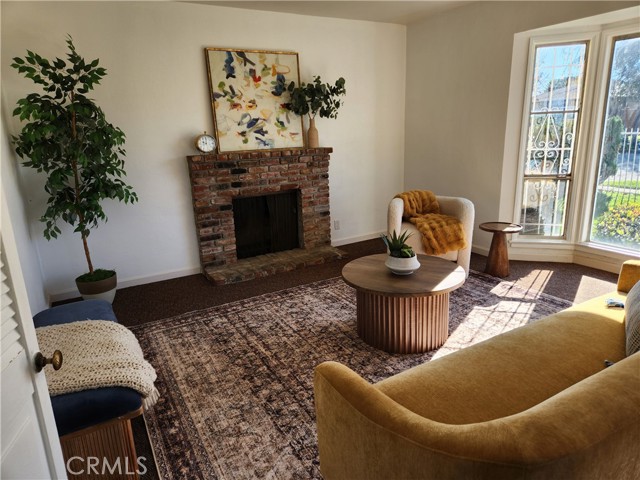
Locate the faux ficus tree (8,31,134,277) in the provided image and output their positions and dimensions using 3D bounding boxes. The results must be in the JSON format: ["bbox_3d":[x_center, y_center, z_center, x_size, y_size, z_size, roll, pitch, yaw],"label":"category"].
[{"bbox_3d":[-1.828,-0.582,3.298,0.680,1.840,0.620,-10,17,-28],"label":"faux ficus tree"}]

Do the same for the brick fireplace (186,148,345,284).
[{"bbox_3d":[-0.453,-0.299,4.340,1.535,1.158,0.449,-10,17,-28],"label":"brick fireplace"}]

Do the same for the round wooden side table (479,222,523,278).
[{"bbox_3d":[1.643,0.099,3.898,0.370,0.448,0.370,-10,17,-28],"label":"round wooden side table"}]

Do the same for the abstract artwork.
[{"bbox_3d":[-0.602,-1.349,4.172,0.935,0.935,0.035,-10,12,-28],"label":"abstract artwork"}]

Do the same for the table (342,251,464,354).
[{"bbox_3d":[0.551,0.416,2.854,0.790,0.437,0.790,-2,15,1],"label":"table"}]

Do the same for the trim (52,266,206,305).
[{"bbox_3d":[-1.769,0.411,3.988,1.320,0.070,0.018,-10,17,-28],"label":"trim"}]

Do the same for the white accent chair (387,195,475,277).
[{"bbox_3d":[1.088,-0.061,4.177,0.750,0.665,0.730,4,16,22],"label":"white accent chair"}]

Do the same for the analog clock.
[{"bbox_3d":[-1.065,-0.897,3.971,0.183,0.200,0.080,-10,17,-28],"label":"analog clock"}]

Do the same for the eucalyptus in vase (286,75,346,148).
[{"bbox_3d":[-0.025,-1.292,4.327,0.570,0.713,0.360,-10,17,-28],"label":"eucalyptus in vase"}]

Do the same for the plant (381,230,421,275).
[{"bbox_3d":[0.539,0.074,2.766,0.250,0.272,0.250,-2,15,1],"label":"plant"}]

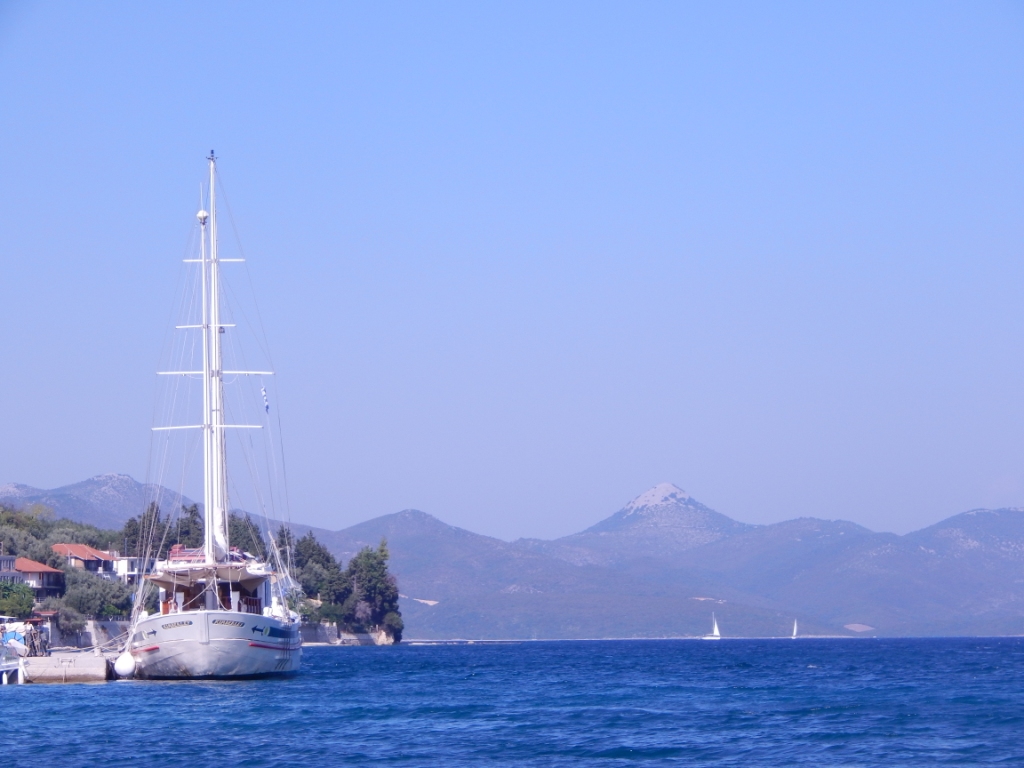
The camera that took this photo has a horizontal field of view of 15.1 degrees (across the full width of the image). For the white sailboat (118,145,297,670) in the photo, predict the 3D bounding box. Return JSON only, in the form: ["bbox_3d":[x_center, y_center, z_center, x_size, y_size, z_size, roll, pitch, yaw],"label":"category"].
[{"bbox_3d":[-12.191,1.093,159.424,6.800,21.800,25.500,0,-4,-2],"label":"white sailboat"}]

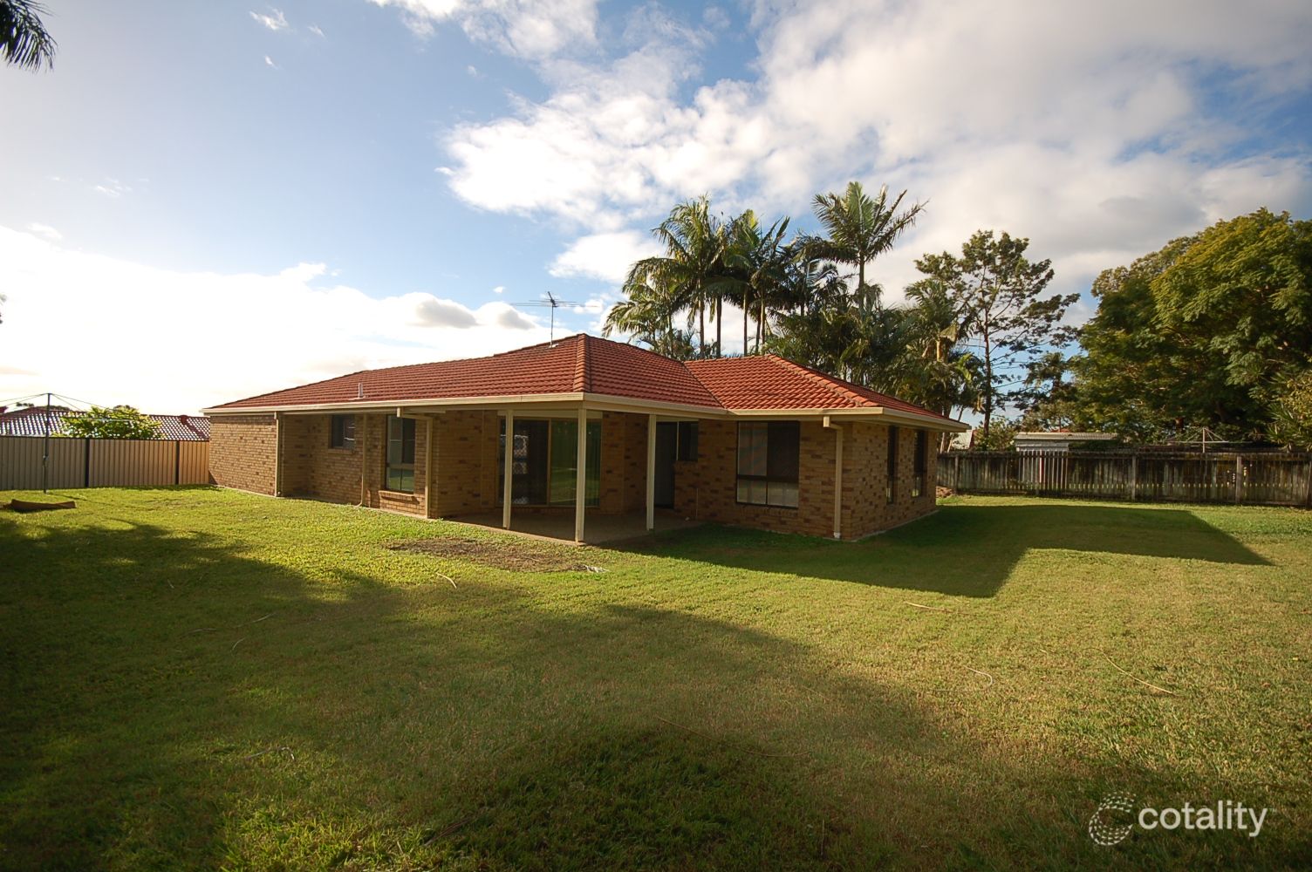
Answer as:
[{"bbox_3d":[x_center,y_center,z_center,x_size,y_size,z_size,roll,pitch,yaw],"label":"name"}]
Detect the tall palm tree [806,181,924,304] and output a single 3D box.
[{"bbox_3d":[8.830,-4.365,23.430,5.223,13.152,5.223,1,-1,20],"label":"tall palm tree"}]

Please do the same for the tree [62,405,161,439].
[{"bbox_3d":[-20.960,0.201,20.985,3.822,2.768,3.822,2,-1,-45],"label":"tree"}]

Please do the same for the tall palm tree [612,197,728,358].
[{"bbox_3d":[0.368,-4.354,24.432,5.517,12.725,5.517,1,-1,1],"label":"tall palm tree"}]

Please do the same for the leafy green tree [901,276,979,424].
[{"bbox_3d":[11.584,-2.159,22.453,3.325,8.861,3.325,1,-1,27],"label":"leafy green tree"}]

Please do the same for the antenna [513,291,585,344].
[{"bbox_3d":[-2.683,-2.968,14.068,2.057,1.184,1.529,1,-1,-3],"label":"antenna"}]

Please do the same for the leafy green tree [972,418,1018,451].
[{"bbox_3d":[15.177,0.778,24.483,2.172,3.213,2.172,1,-1,32],"label":"leafy green tree"}]

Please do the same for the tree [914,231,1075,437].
[{"bbox_3d":[17.175,-4.021,27.931,8.249,12.983,8.249,1,-1,31],"label":"tree"}]

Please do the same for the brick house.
[{"bbox_3d":[-3.080,-0.540,17.560,21.081,4.839,12.848,1,-1,38],"label":"brick house"}]

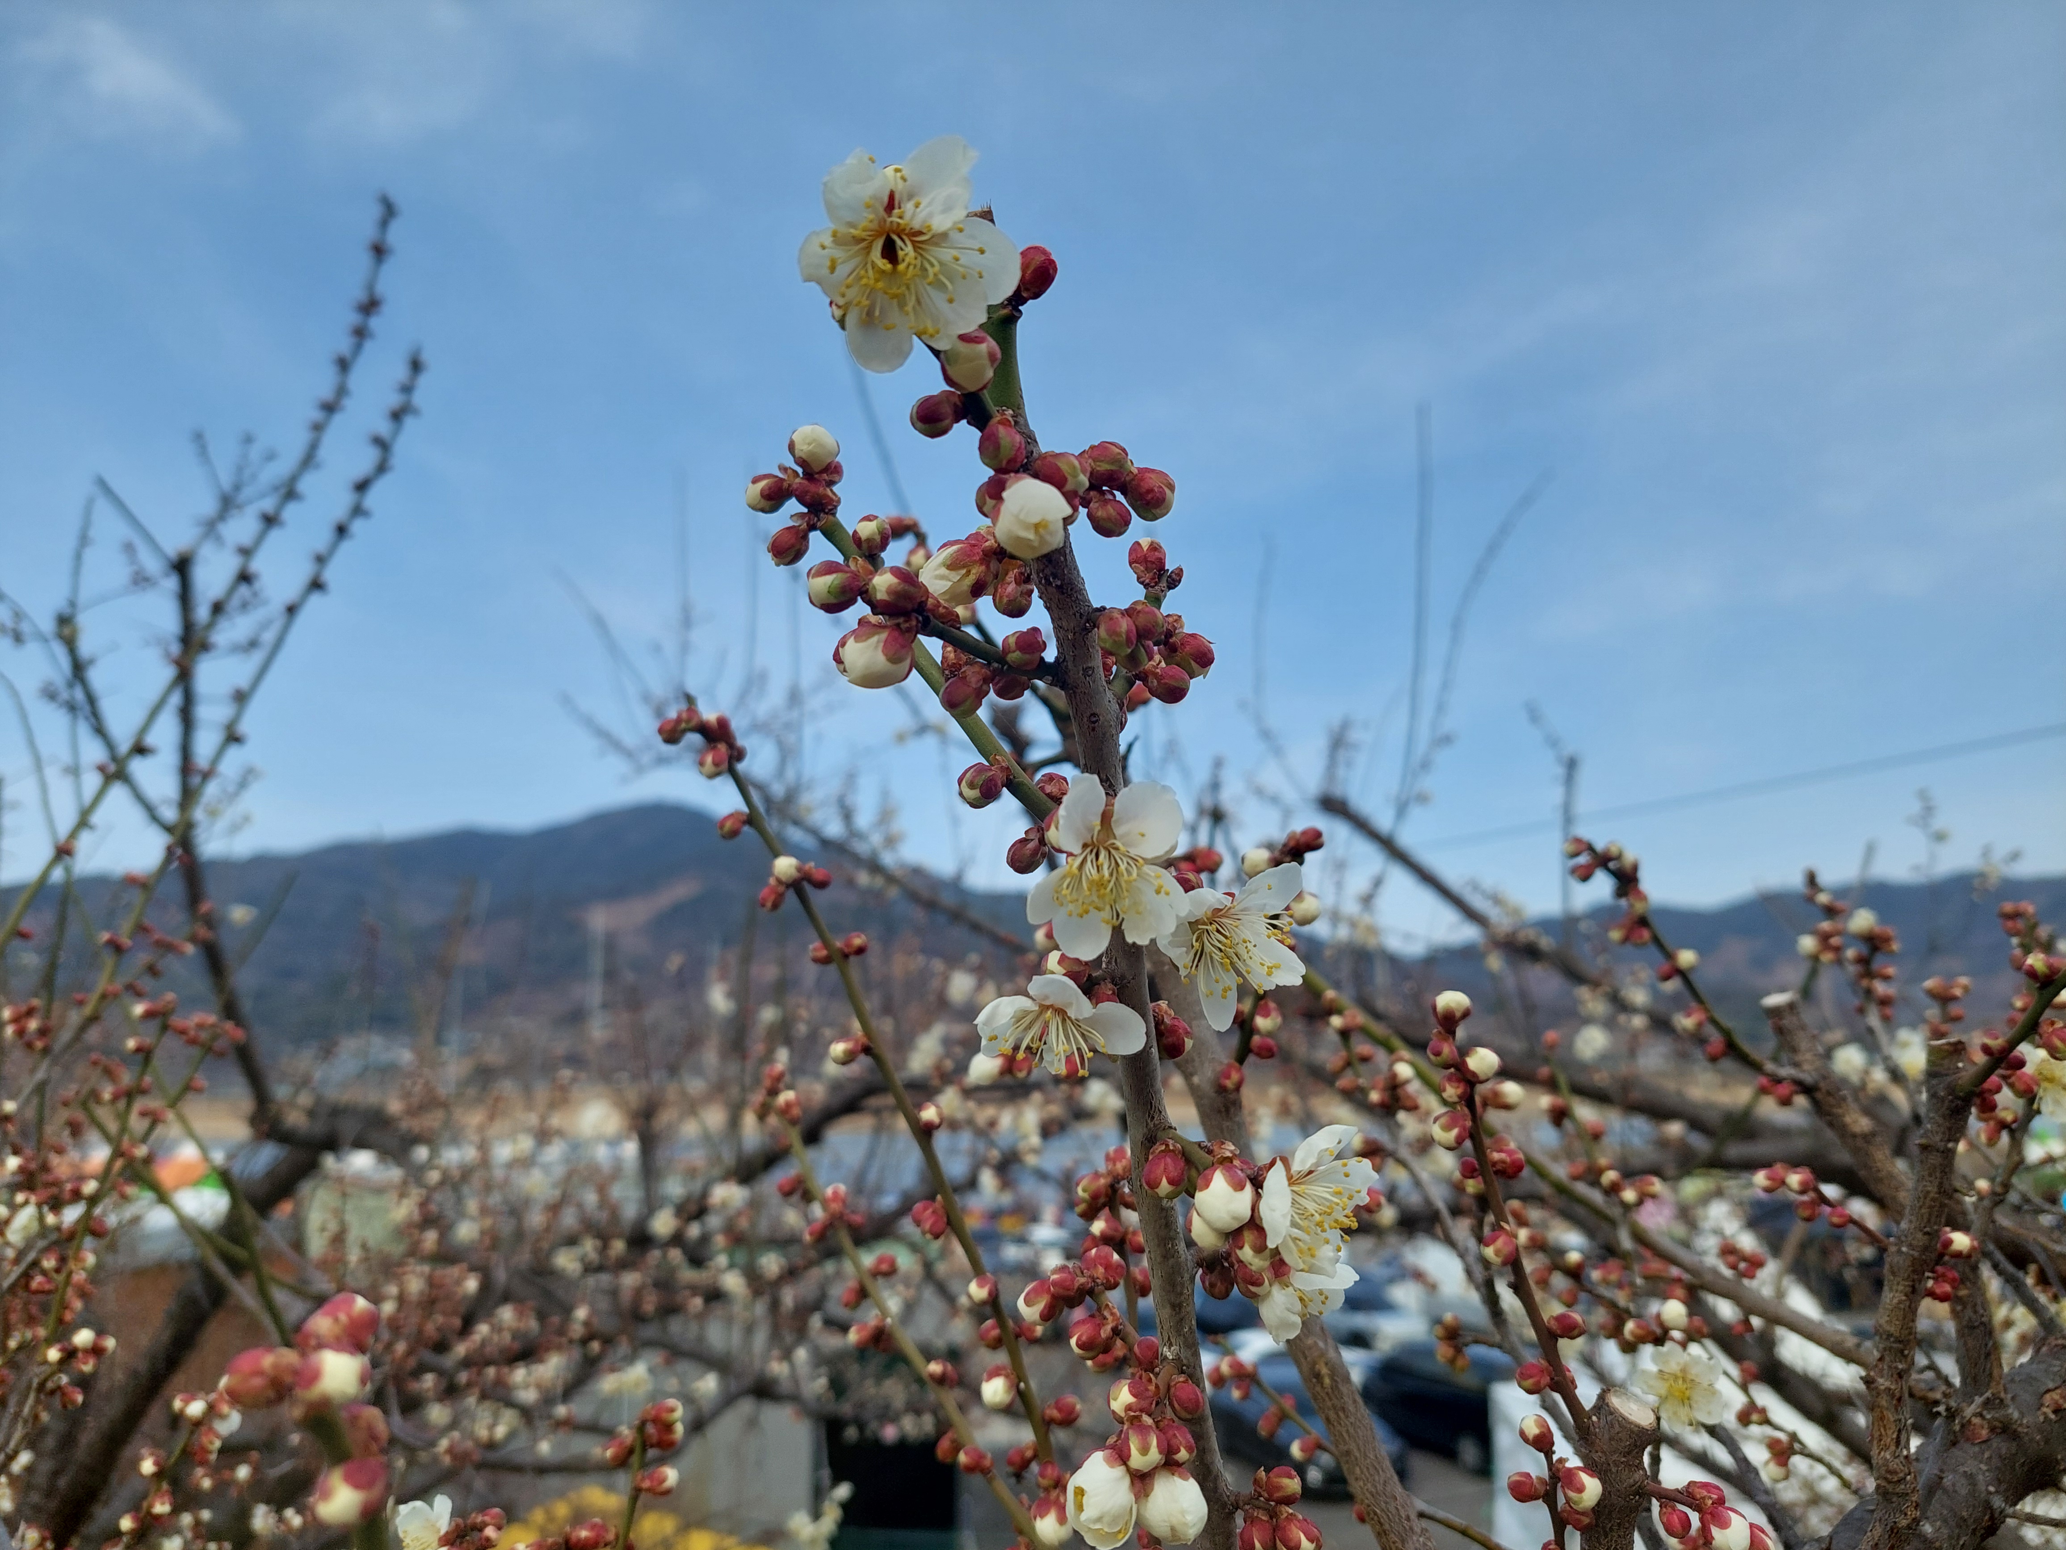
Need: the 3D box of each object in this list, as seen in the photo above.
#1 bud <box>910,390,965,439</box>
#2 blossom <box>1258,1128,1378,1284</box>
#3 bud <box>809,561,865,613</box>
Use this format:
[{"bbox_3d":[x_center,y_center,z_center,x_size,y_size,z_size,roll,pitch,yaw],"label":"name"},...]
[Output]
[{"bbox_3d":[-0.014,-0.054,0.222,0.008,0.007,0.007,-24,0,-20],"label":"bud"},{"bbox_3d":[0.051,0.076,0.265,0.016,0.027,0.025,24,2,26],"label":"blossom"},{"bbox_3d":[-0.030,-0.029,0.227,0.009,0.008,0.008,-6,0,-21],"label":"bud"}]

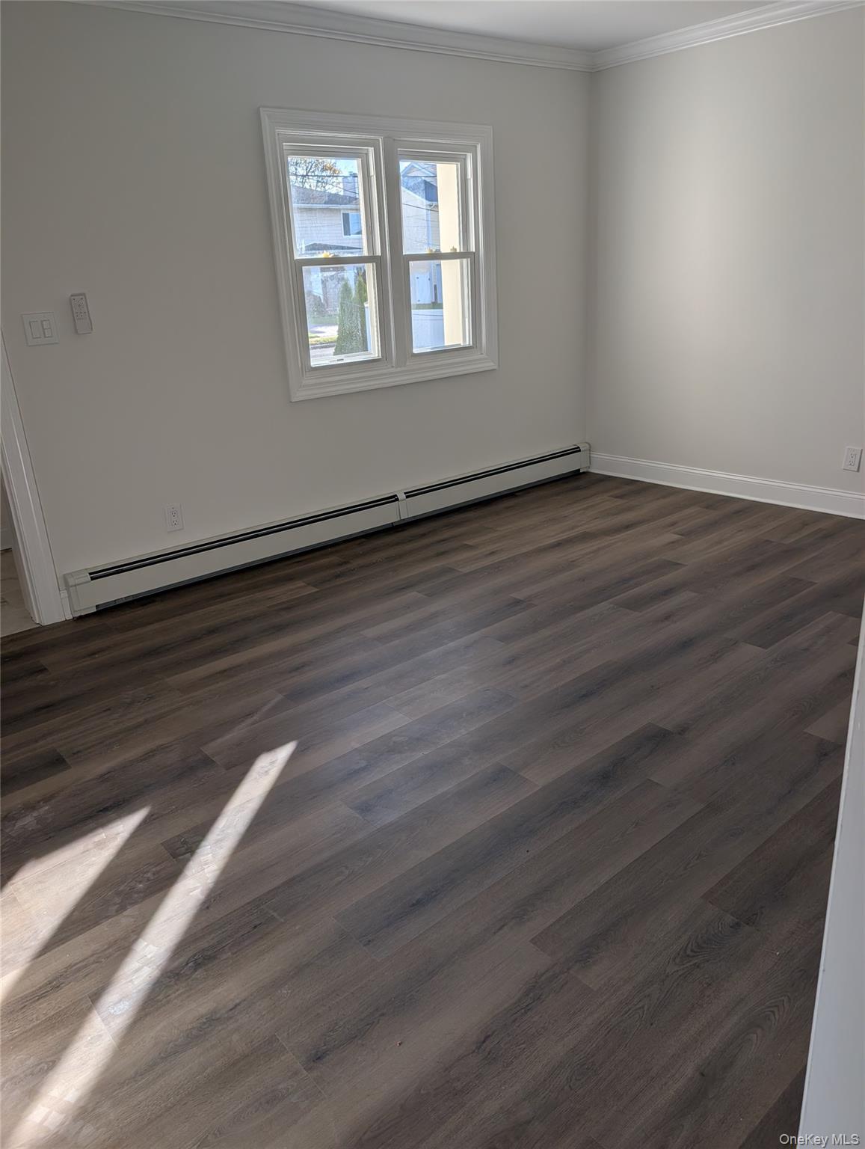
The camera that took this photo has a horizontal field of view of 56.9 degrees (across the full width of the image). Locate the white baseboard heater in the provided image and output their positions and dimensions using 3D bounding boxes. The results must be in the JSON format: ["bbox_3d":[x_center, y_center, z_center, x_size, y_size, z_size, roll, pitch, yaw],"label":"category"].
[{"bbox_3d":[-0.265,-0.371,4.635,3.558,0.196,0.066,-19,26,-35],"label":"white baseboard heater"}]

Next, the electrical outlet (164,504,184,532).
[{"bbox_3d":[-1.246,-0.277,3.861,0.078,0.125,0.008,-19,26,-35],"label":"electrical outlet"}]

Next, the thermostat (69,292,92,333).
[{"bbox_3d":[-1.484,-1.102,3.376,0.057,0.158,0.022,-19,26,-35],"label":"thermostat"}]

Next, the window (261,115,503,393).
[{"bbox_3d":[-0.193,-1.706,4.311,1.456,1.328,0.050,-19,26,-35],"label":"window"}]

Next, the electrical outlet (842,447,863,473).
[{"bbox_3d":[2.281,-0.624,4.336,0.008,0.124,0.080,-20,26,-37],"label":"electrical outlet"}]

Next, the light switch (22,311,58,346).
[{"bbox_3d":[-1.618,-1.015,3.299,0.124,0.124,0.008,-19,26,-35],"label":"light switch"}]

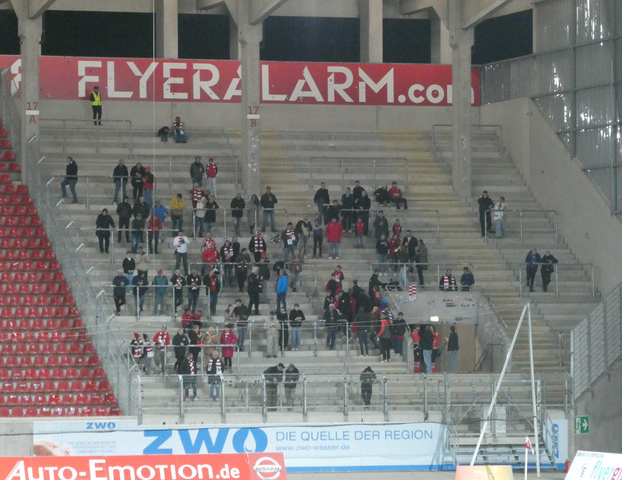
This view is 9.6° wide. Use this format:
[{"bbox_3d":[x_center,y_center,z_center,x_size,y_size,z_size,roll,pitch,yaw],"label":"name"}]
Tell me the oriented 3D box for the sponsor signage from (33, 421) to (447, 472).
[{"bbox_3d":[-2.427,7.606,135.960,16.042,2.023,0.050,0,-1,-19],"label":"sponsor signage"}]

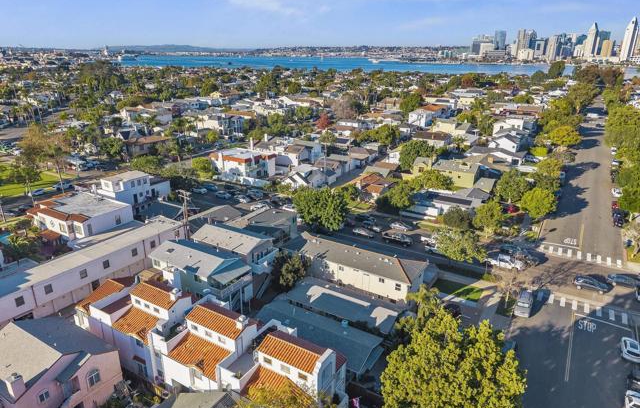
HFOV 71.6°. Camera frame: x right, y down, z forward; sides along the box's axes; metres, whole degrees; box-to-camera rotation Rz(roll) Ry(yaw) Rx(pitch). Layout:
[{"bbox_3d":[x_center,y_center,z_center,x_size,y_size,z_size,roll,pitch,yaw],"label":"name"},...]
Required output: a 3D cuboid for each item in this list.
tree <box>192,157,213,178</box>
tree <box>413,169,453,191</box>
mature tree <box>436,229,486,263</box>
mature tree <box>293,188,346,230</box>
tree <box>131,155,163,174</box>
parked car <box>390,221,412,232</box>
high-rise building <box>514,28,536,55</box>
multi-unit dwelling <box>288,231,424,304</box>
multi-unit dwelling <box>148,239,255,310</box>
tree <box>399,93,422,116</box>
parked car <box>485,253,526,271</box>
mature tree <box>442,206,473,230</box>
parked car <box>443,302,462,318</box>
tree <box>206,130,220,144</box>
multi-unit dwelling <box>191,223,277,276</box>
[{"bbox_3d":[-32.982,-10.377,124.355,5.700,6.300,5.700,0,19,0],"label":"tree"},{"bbox_3d":[26.284,-4.279,102.346,8.770,7.810,7.890,5,20,14],"label":"tree"},{"bbox_3d":[24.707,7.990,75.096,8.597,7.282,8.597,12,22,29],"label":"mature tree"},{"bbox_3d":[-0.063,1.914,80.523,9.500,9.881,9.500,0,19,0],"label":"mature tree"},{"bbox_3d":[-48.092,-10.615,122.522,7.500,5.394,7.500,0,19,0],"label":"tree"},{"bbox_3d":[15.837,4.161,87.294,4.500,1.450,1.800,10,21,26],"label":"parked car"},{"bbox_3d":[988.183,-767.329,2133.609,65.000,142.000,45.000,0,19,0],"label":"high-rise building"},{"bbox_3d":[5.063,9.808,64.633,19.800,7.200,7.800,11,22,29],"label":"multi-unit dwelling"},{"bbox_3d":[-16.992,10.026,64.919,15.600,6.600,8.300,11,22,29],"label":"multi-unit dwelling"},{"bbox_3d":[46.811,-49.879,227.273,12.040,13.090,12.040,4,19,11],"label":"tree"},{"bbox_3d":[32.326,9.934,78.040,5.650,1.820,1.950,12,22,29],"label":"parked car"},{"bbox_3d":[26.665,2.818,85.460,5.200,5.350,5.200,6,20,17],"label":"mature tree"},{"bbox_3d":[16.448,14.014,58.677,4.600,1.500,1.850,11,22,29],"label":"parked car"},{"bbox_3d":[-39.558,-24.497,164.129,4.300,4.655,4.300,0,19,0],"label":"tree"},{"bbox_3d":[-14.334,7.901,75.099,14.463,6.675,6.979,12,22,29],"label":"multi-unit dwelling"}]

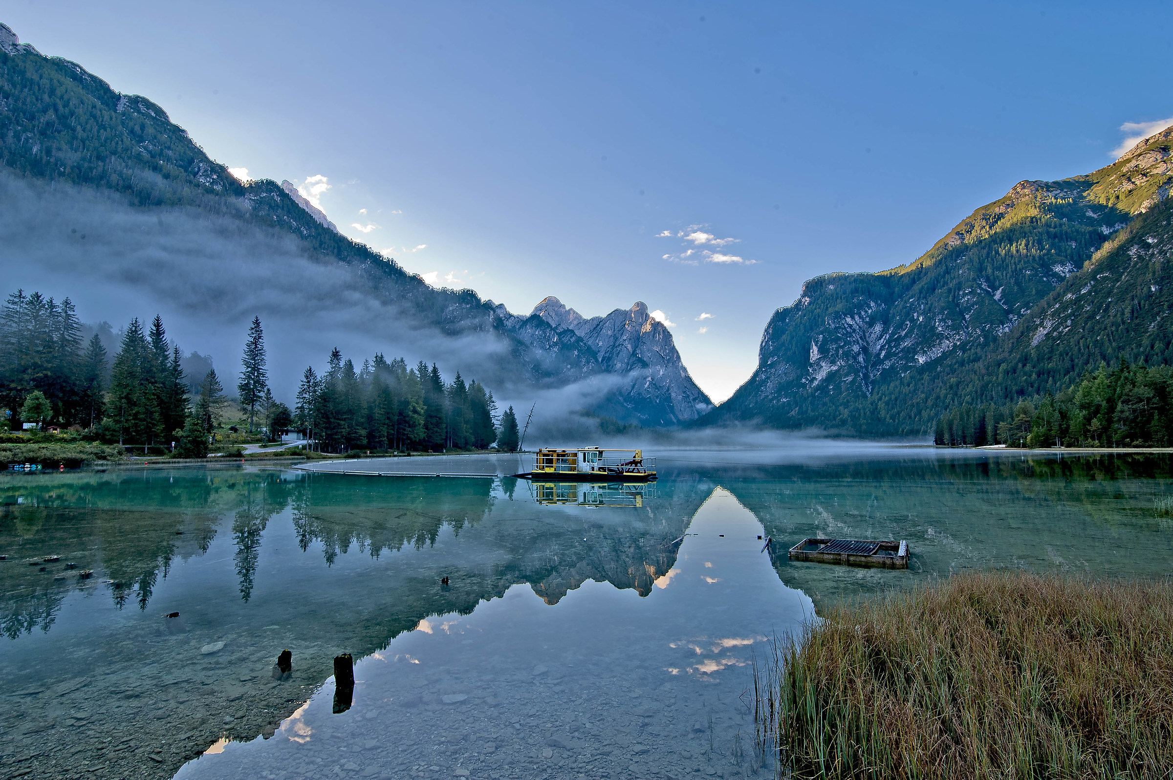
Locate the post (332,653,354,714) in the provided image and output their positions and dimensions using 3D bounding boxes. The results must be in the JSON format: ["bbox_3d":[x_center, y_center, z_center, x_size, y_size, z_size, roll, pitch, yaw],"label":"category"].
[{"bbox_3d":[-2.181,2.644,5.274,0.171,0.510,0.171,2,-6,-22],"label":"post"}]

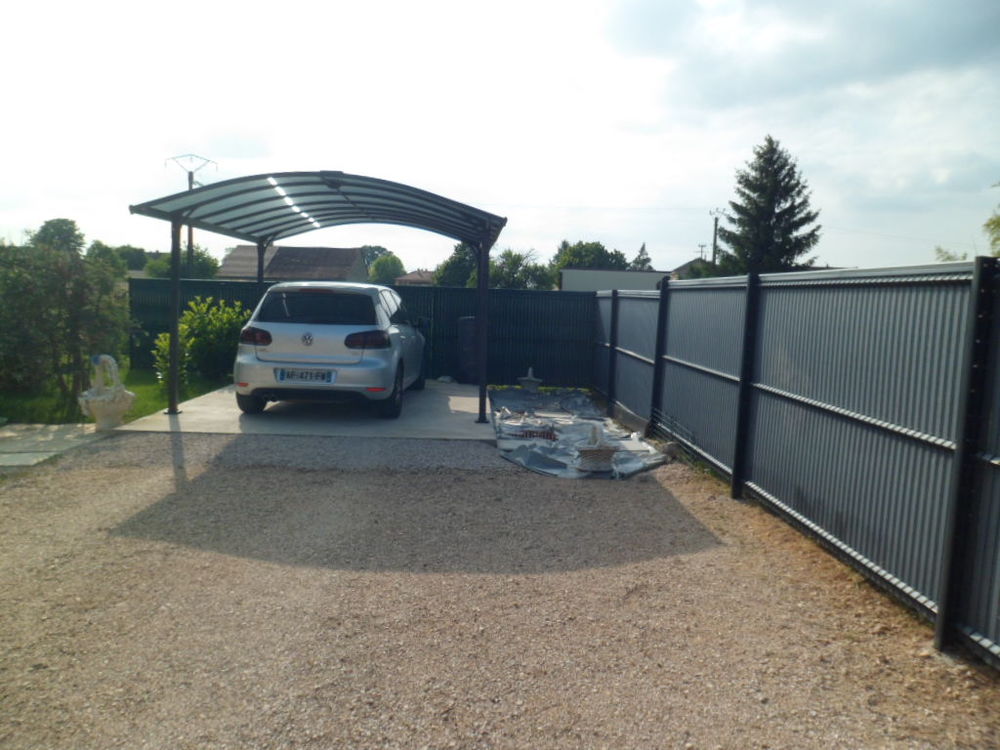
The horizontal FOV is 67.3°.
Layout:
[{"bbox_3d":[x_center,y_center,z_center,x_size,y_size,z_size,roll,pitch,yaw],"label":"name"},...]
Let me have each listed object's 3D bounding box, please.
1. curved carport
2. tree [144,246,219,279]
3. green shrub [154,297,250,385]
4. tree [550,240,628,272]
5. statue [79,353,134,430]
[{"bbox_3d":[-1.831,-0.953,9.716,3.620,2.460,5.000,1,6,-3],"label":"curved carport"},{"bbox_3d":[-15.703,-4.629,37.098,3.700,3.395,3.400,1,6,-3],"label":"tree"},{"bbox_3d":[-4.269,-0.515,10.837,1.420,1.228,1.150,1,6,-3],"label":"green shrub"},{"bbox_3d":[9.599,-10.687,81.804,8.400,7.610,7.500,1,6,-3],"label":"tree"},{"bbox_3d":[-3.669,0.164,7.021,0.520,0.694,0.450,1,6,-3],"label":"statue"}]

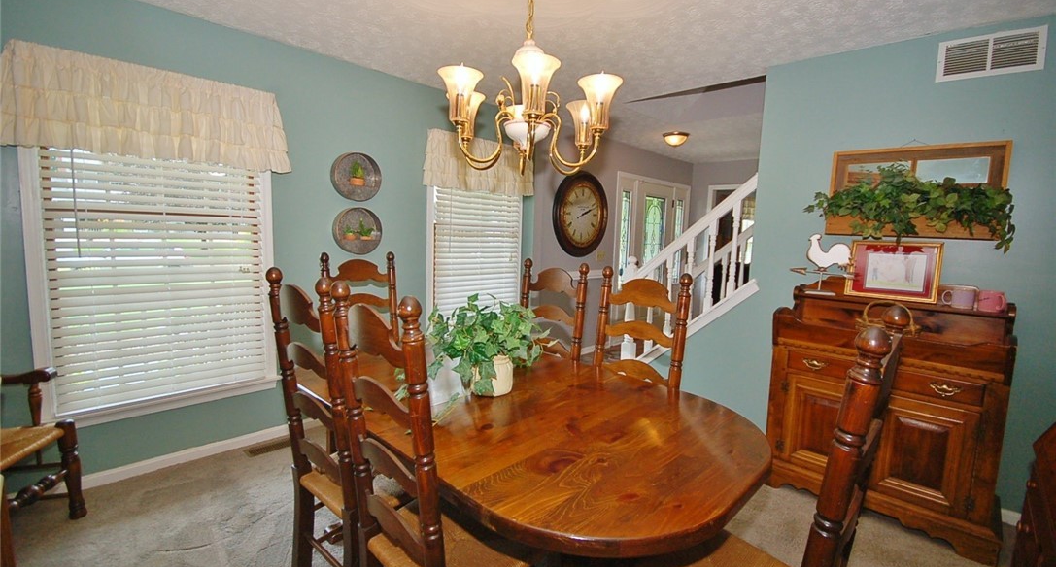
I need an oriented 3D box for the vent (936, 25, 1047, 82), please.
[{"bbox_3d":[2.224,-1.106,2.129,0.365,0.200,0.025,8,9,40],"label":"vent"}]

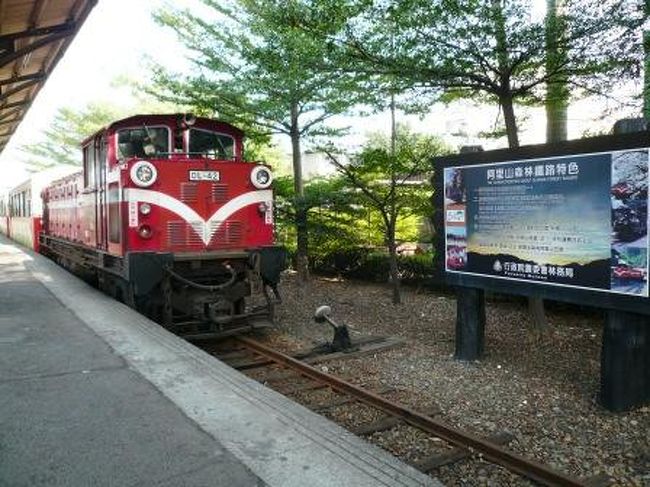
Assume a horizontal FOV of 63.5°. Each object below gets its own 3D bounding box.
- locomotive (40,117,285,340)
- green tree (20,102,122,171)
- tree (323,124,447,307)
[{"bbox_3d":[-4.050,-0.474,10.835,2.200,3.300,9.900,-3,4,-34],"label":"locomotive"},{"bbox_3d":[-10.873,-2.912,23.927,5.500,6.900,5.500,0,3,0],"label":"green tree"},{"bbox_3d":[1.163,-0.528,10.100,2.400,3.450,2.300,0,3,0],"label":"tree"}]

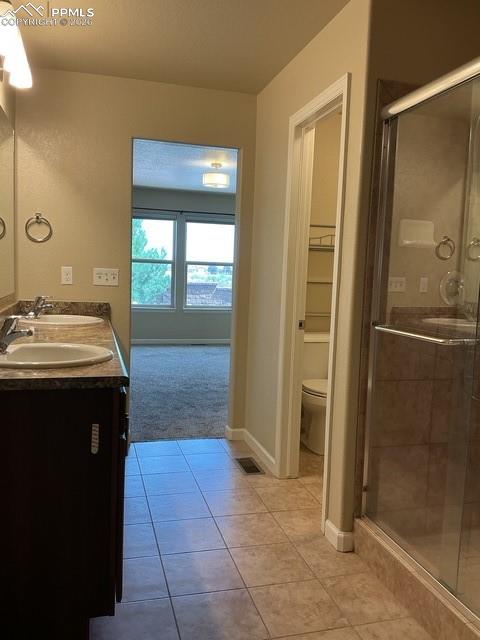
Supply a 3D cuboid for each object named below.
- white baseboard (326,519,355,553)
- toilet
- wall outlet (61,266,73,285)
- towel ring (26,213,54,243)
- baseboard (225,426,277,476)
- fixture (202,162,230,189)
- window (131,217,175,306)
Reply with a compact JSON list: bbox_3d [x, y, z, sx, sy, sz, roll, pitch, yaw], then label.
[{"bbox_3d":[0.469,1.002,2.494,0.072,0.088,0.145,0,6,-16],"label":"white baseboard"},{"bbox_3d":[0.617,0.523,3.889,0.450,0.770,0.710,0,6,-16],"label":"toilet"},{"bbox_3d":[-1.124,-0.287,3.483,0.071,0.115,0.010,0,6,-16],"label":"wall outlet"},{"bbox_3d":[-1.269,-0.581,3.385,0.160,0.184,0.060,0,6,-16],"label":"towel ring"},{"bbox_3d":[0.067,0.876,3.626,0.130,0.085,0.775,0,6,-16],"label":"baseboard"},{"bbox_3d":[-0.276,-1.670,6.231,0.316,0.280,0.316,2,6,0],"label":"fixture"},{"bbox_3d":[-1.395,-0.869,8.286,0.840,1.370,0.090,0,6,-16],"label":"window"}]

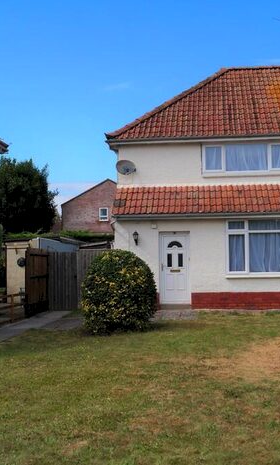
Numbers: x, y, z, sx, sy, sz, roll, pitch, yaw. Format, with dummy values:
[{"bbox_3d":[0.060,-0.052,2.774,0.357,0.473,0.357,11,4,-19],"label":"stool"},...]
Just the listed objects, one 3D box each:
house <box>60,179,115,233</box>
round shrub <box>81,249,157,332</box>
[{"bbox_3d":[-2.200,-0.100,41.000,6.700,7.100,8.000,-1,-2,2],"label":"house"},{"bbox_3d":[-0.420,1.120,10.300,1.480,1.550,1.460,-1,-2,0],"label":"round shrub"}]

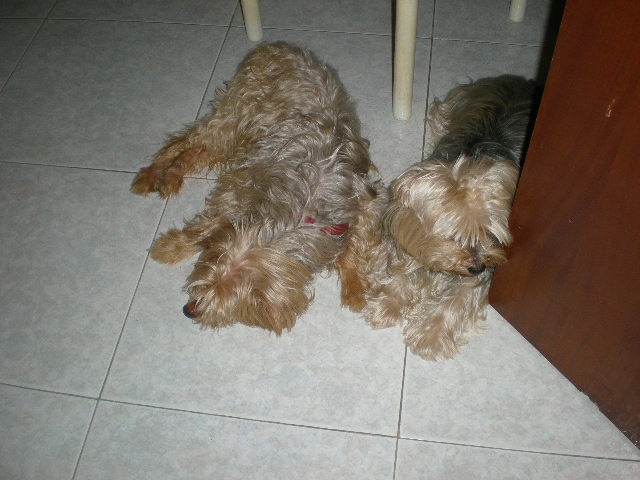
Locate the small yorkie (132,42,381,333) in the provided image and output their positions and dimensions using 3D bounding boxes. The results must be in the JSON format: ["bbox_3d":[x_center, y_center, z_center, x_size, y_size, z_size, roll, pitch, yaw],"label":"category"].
[{"bbox_3d":[-0.113,-0.108,1.052,0.367,0.144,0.499,5,54,7],"label":"small yorkie"}]

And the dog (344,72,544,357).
[{"bbox_3d":[0.201,-0.073,0.967,0.187,0.207,0.437,17,56,15],"label":"dog"}]

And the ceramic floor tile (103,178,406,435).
[{"bbox_3d":[-0.067,0.071,1.011,0.390,0.009,0.390,5,54,7],"label":"ceramic floor tile"}]

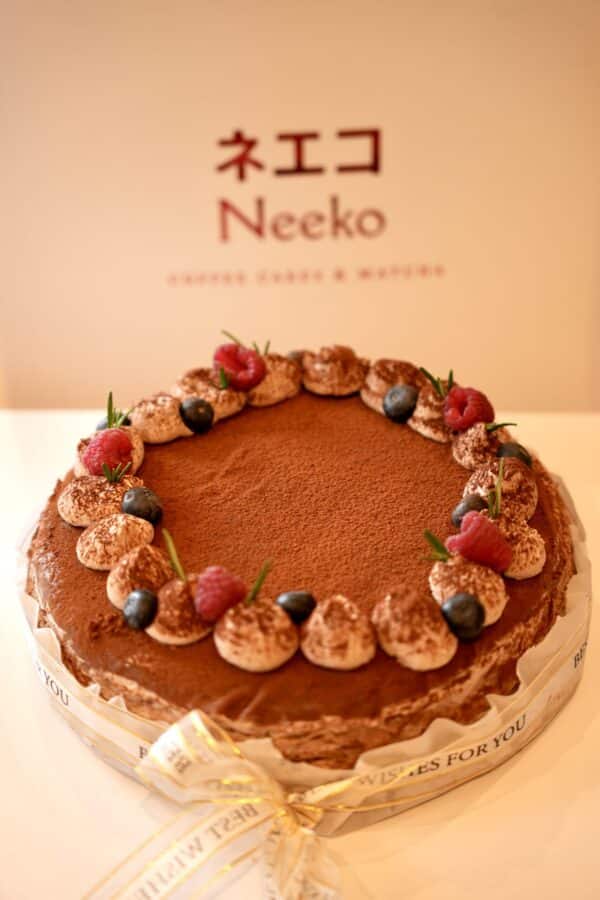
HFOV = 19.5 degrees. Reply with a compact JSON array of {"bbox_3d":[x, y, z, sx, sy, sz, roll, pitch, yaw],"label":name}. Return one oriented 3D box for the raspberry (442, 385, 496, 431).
[{"bbox_3d":[0.070,-0.017,0.721,0.021,0.020,0.021,-1,39,0],"label":"raspberry"}]

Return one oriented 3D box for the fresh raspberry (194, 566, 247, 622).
[{"bbox_3d":[-0.029,0.053,0.640,0.021,0.021,0.021,-1,39,0],"label":"fresh raspberry"}]

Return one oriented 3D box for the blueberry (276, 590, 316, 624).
[{"bbox_3d":[-0.001,0.058,0.645,0.016,0.014,0.016,-1,39,0],"label":"blueberry"}]

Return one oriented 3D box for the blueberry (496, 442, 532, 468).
[{"bbox_3d":[0.087,0.004,0.713,0.016,0.015,0.016,-1,39,0],"label":"blueberry"}]

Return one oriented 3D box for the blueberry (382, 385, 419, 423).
[{"bbox_3d":[0.043,-0.020,0.744,0.016,0.015,0.016,-1,39,0],"label":"blueberry"}]

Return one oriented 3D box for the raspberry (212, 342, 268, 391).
[{"bbox_3d":[-0.026,-0.035,0.741,0.023,0.021,0.023,-1,39,0],"label":"raspberry"}]

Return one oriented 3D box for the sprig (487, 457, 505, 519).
[{"bbox_3d":[0.076,0.015,0.679,0.007,0.030,0.006,3,39,-3],"label":"sprig"}]

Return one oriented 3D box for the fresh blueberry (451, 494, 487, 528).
[{"bbox_3d":[0.067,0.024,0.689,0.016,0.015,0.016,-1,39,0],"label":"fresh blueberry"}]

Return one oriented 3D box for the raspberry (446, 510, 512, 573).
[{"bbox_3d":[0.068,0.034,0.658,0.024,0.021,0.021,42,35,15],"label":"raspberry"}]

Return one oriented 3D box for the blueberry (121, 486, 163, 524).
[{"bbox_3d":[-0.063,0.022,0.696,0.017,0.015,0.017,-1,39,0],"label":"blueberry"}]

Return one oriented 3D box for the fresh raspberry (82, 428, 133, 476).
[{"bbox_3d":[-0.077,0.001,0.701,0.021,0.021,0.021,-1,39,0],"label":"fresh raspberry"}]

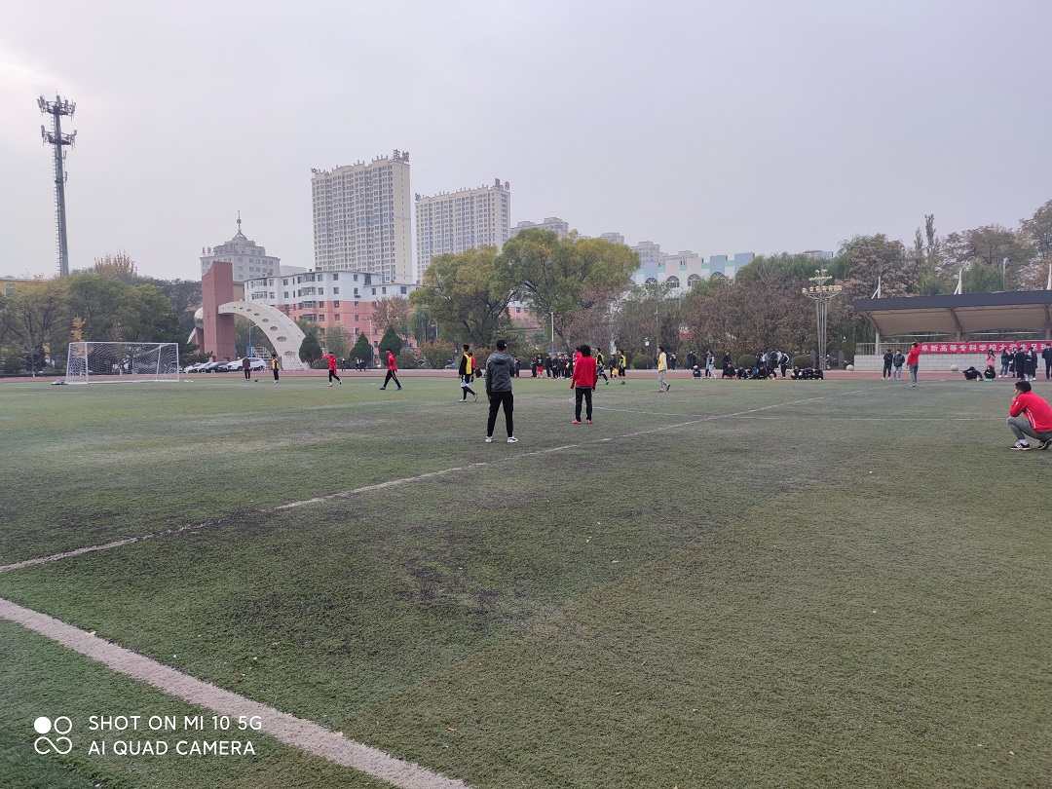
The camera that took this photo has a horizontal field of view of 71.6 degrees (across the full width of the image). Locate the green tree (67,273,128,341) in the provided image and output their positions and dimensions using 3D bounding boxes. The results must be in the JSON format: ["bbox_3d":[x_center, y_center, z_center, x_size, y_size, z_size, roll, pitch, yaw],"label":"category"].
[{"bbox_3d":[-47.704,-7.843,81.000,6.810,11.250,6.810,-1,3,0],"label":"green tree"}]

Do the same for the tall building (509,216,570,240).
[{"bbox_3d":[7.779,-67.678,466.000,36.000,89.300,16.500,1,3,31],"label":"tall building"}]

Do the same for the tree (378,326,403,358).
[{"bbox_3d":[-18.510,-6.412,99.000,3.570,5.950,3.570,-1,3,0],"label":"tree"}]

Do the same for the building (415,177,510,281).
[{"bbox_3d":[-37.918,-72.256,440.984,60.000,99.097,13.500,1,4,34],"label":"building"}]

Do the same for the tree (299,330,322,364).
[{"bbox_3d":[-29.219,-6.148,99.000,3.170,5.290,3.170,-1,3,0],"label":"tree"}]

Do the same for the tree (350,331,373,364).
[{"bbox_3d":[-22.245,-6.016,99.000,3.110,5.160,3.110,-1,3,0],"label":"tree"}]

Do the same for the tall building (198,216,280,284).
[{"bbox_3d":[-111.810,-41.778,288.015,31.000,57.675,27.000,-2,3,-17],"label":"tall building"}]

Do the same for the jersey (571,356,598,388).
[{"bbox_3d":[1.297,-0.480,15.999,0.570,0.705,0.320,-1,3,-5],"label":"jersey"}]

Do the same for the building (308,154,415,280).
[{"bbox_3d":[-84.952,-67.786,379.096,60.000,98.566,13.500,1,4,34],"label":"building"}]

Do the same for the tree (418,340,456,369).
[{"bbox_3d":[-8.994,-3.999,73.884,3.900,3.046,3.600,-1,3,0],"label":"tree"}]

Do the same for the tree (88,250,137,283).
[{"bbox_3d":[-58.673,-11.894,104.447,7.200,16.925,7.000,-1,3,0],"label":"tree"}]

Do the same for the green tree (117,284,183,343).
[{"bbox_3d":[-43.760,-7.634,85.000,7.720,10.270,7.720,-1,3,0],"label":"green tree"}]

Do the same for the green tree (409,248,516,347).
[{"bbox_3d":[-8.355,-11.594,97.000,14.250,16.320,14.250,-1,3,0],"label":"green tree"}]

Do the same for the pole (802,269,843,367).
[{"bbox_3d":[25.738,-6.504,63.500,3.560,8.790,3.560,-1,3,0],"label":"pole"}]

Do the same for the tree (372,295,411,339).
[{"bbox_3d":[-17.810,-8.477,97.663,5.200,9.596,5.000,-1,3,0],"label":"tree"}]

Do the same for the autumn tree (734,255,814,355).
[{"bbox_3d":[25.491,-8.438,75.000,8.410,11.670,8.410,-1,3,0],"label":"autumn tree"}]

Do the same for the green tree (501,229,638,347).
[{"bbox_3d":[4.637,-9.999,76.564,13.500,14.303,13.000,-1,3,0],"label":"green tree"}]

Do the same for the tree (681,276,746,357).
[{"bbox_3d":[15.628,-5.940,60.776,5.500,7.626,5.300,-1,3,0],"label":"tree"}]

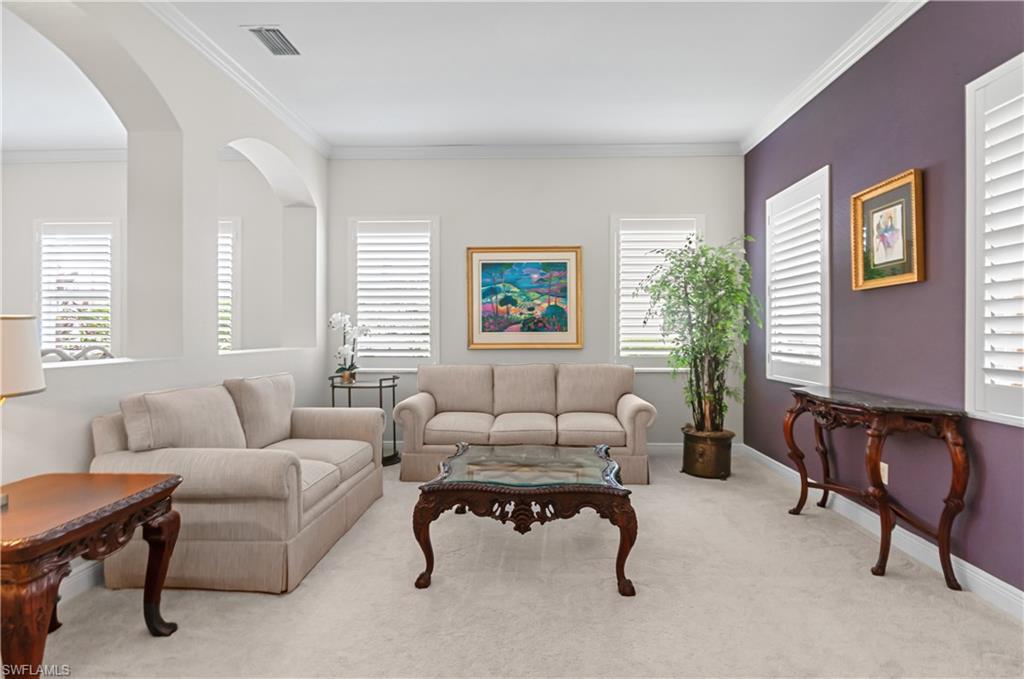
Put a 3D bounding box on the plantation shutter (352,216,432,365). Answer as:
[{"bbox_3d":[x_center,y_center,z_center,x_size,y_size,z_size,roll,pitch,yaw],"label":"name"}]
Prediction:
[{"bbox_3d":[-1.166,-0.491,4.808,0.800,1.410,0.050,0,0,2],"label":"plantation shutter"}]

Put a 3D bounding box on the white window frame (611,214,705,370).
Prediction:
[{"bbox_3d":[1.423,-0.456,4.726,0.920,1.535,0.070,0,0,2],"label":"white window frame"}]

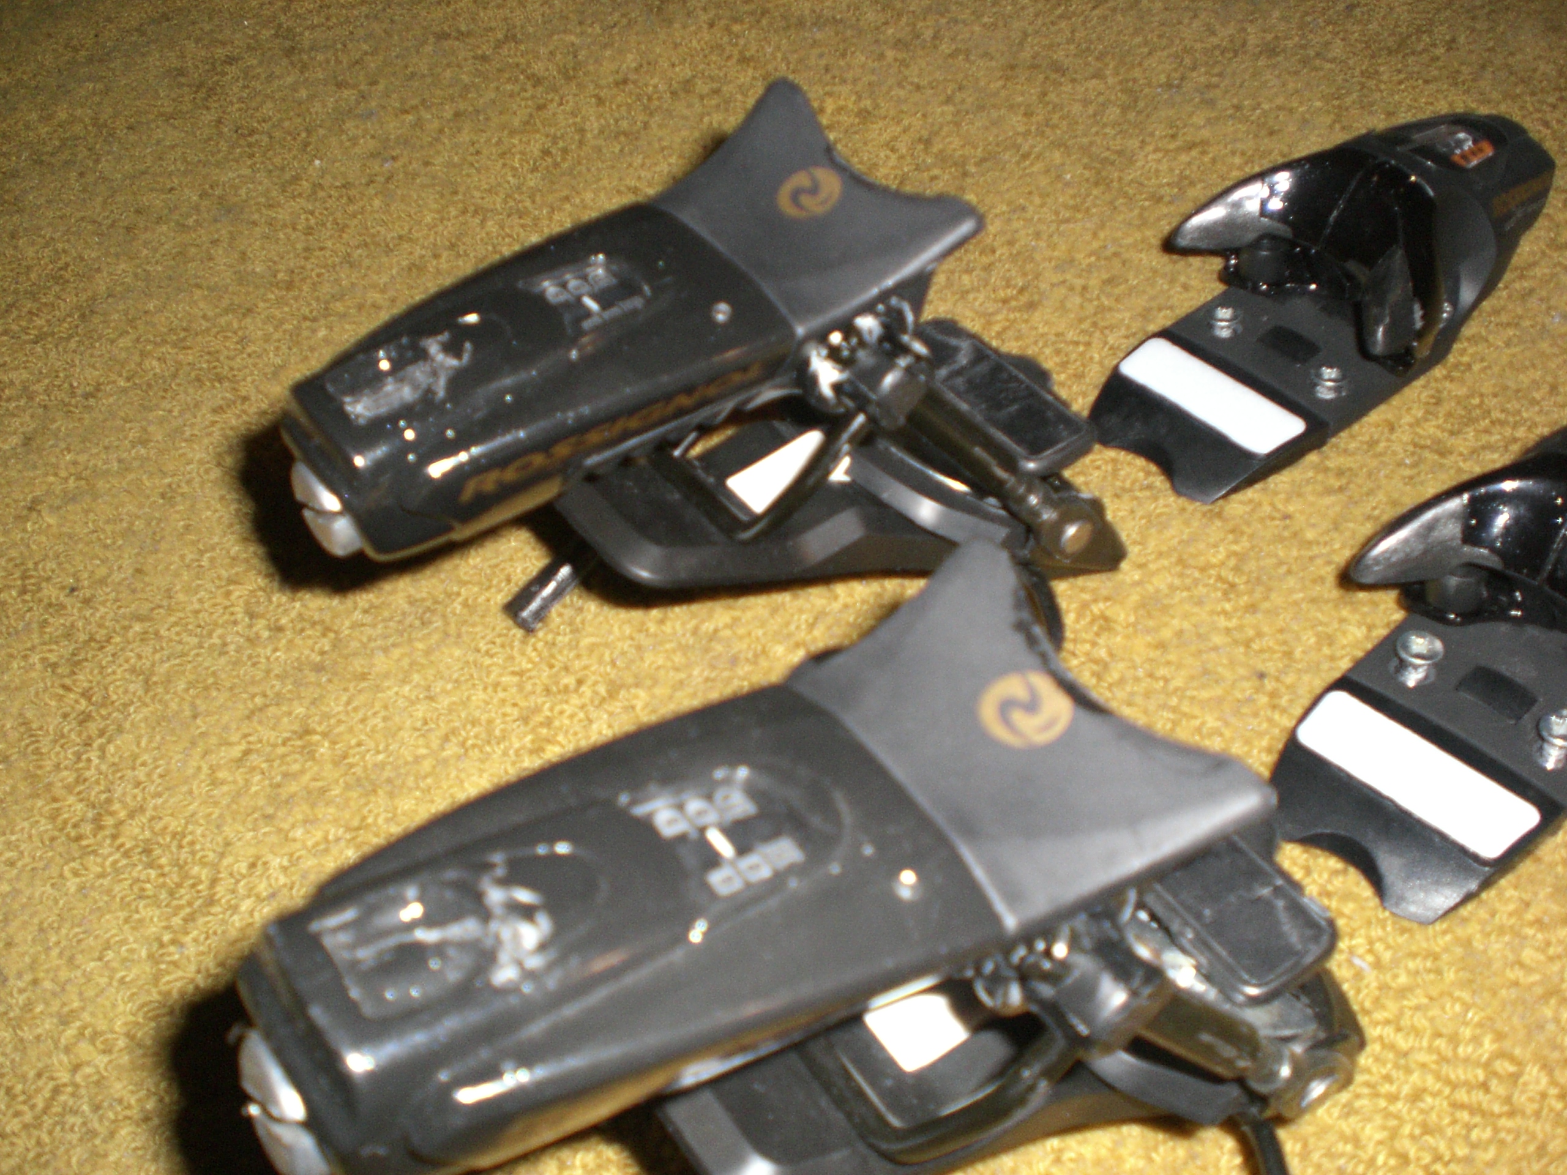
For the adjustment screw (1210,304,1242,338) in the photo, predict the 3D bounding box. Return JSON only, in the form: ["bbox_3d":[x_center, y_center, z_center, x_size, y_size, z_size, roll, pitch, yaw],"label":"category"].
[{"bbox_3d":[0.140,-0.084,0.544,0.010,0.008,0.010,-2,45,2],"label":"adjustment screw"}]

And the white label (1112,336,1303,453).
[{"bbox_3d":[0.129,-0.058,0.520,0.021,0.002,0.059,-34,53,-24],"label":"white label"}]

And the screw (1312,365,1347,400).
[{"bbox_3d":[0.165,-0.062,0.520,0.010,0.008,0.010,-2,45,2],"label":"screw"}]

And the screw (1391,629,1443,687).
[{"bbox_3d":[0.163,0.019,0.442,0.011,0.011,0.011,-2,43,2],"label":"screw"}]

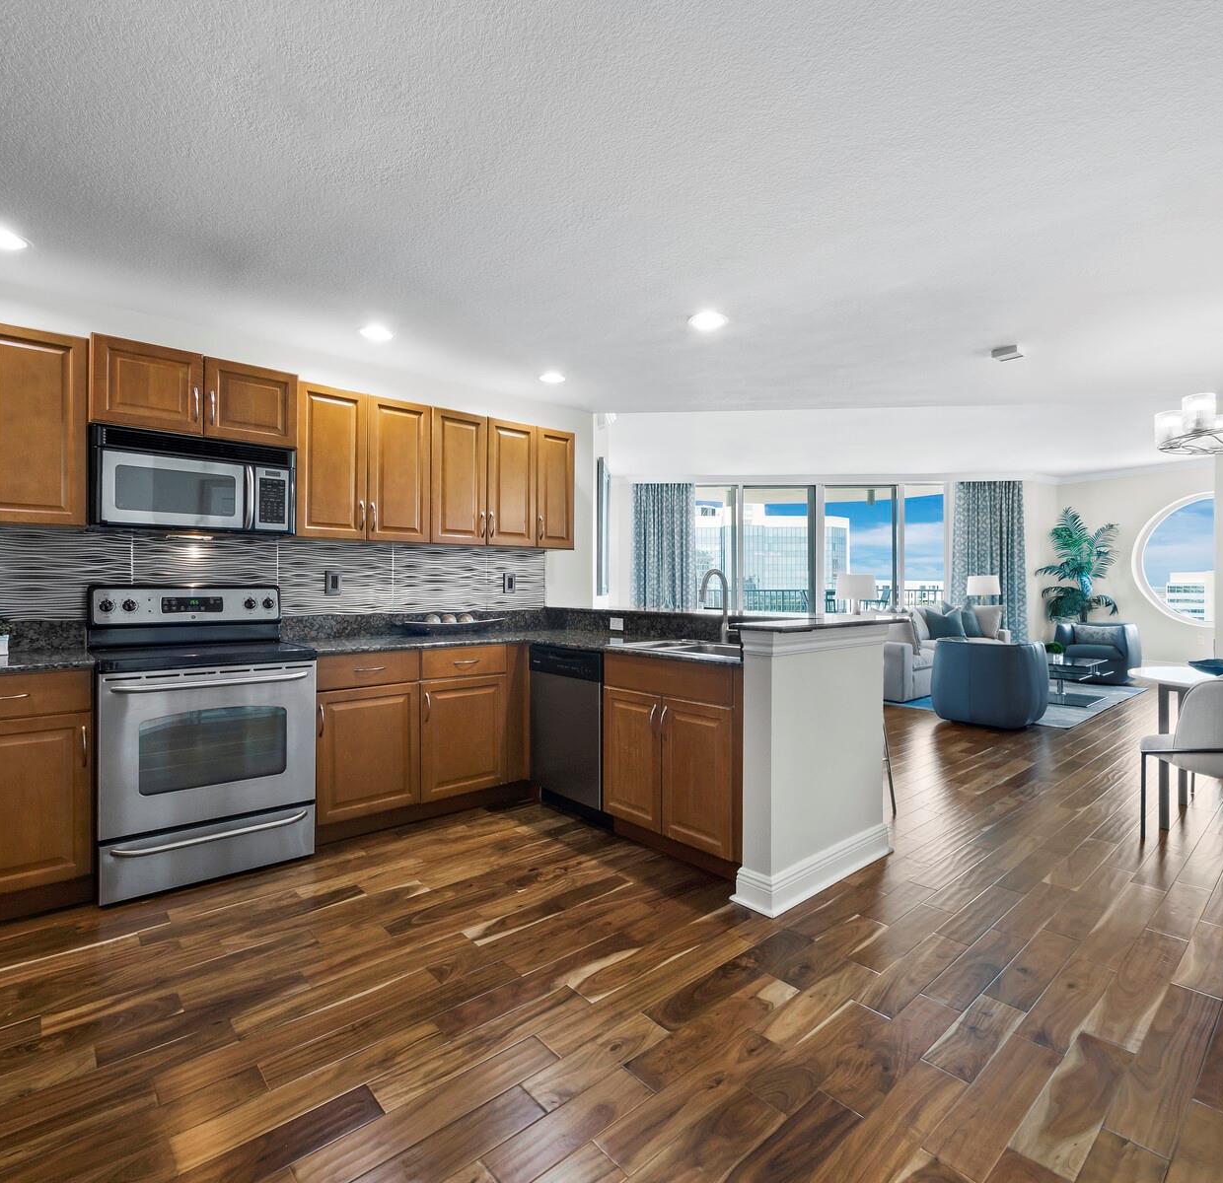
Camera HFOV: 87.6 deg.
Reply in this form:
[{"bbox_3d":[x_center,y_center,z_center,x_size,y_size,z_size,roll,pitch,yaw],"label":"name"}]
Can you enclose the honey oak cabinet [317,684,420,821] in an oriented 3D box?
[{"bbox_3d":[-1.313,0.752,3.230,0.477,0.595,0.580,0,0,-39],"label":"honey oak cabinet"}]

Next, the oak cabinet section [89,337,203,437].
[{"bbox_3d":[-2.046,-0.851,2.807,0.379,0.347,0.414,0,0,-39],"label":"oak cabinet section"}]

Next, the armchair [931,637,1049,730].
[{"bbox_3d":[3.457,0.809,5.799,0.810,0.725,0.790,0,0,-39],"label":"armchair"}]

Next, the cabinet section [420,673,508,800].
[{"bbox_3d":[-0.925,0.754,3.526,0.477,0.603,0.550,0,0,-39],"label":"cabinet section"}]

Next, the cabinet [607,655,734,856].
[{"bbox_3d":[0.445,0.667,2.917,0.590,0.752,0.800,0,0,-39],"label":"cabinet"}]

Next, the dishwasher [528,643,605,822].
[{"bbox_3d":[-0.014,0.715,3.467,0.600,0.830,0.605,0,0,-39],"label":"dishwasher"}]

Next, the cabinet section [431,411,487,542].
[{"bbox_3d":[-0.955,-0.643,3.748,0.334,0.754,0.330,0,0,-39],"label":"cabinet section"}]

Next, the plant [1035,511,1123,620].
[{"bbox_3d":[7.080,-0.040,9.720,0.980,2.400,1.080,0,0,-40],"label":"plant"}]

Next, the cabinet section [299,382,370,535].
[{"bbox_3d":[-1.493,-0.644,3.311,0.339,0.754,0.330,0,0,-39],"label":"cabinet section"}]

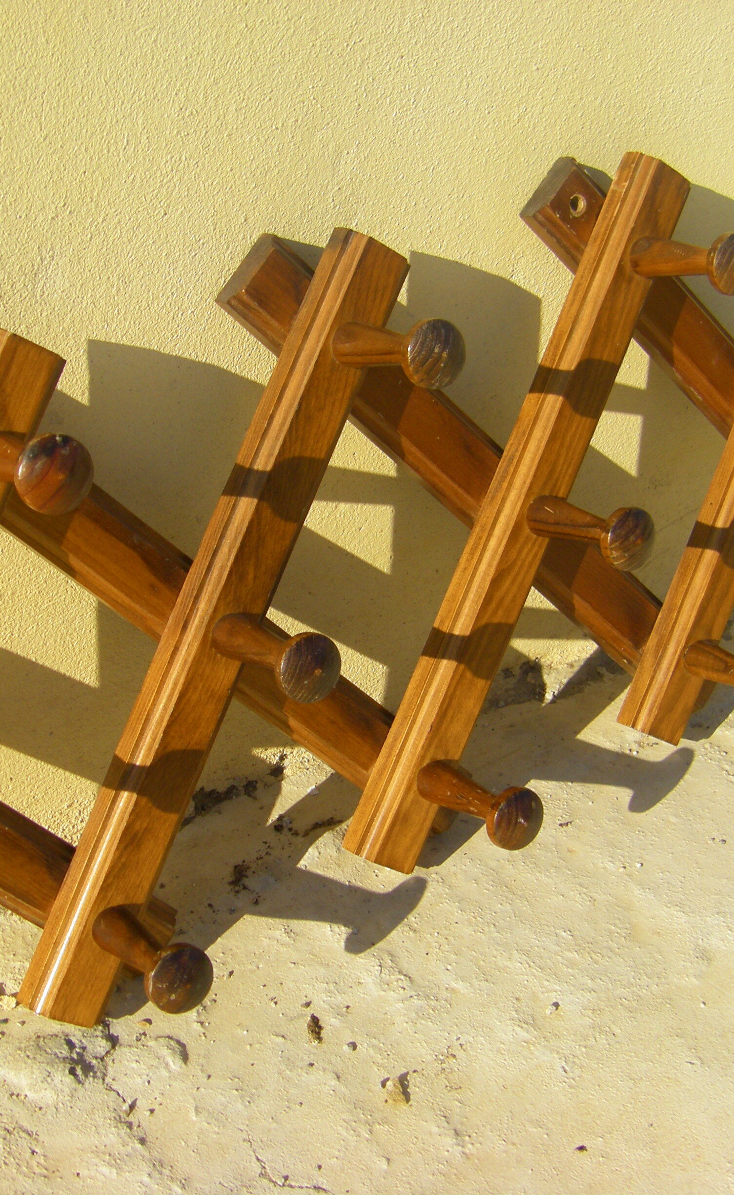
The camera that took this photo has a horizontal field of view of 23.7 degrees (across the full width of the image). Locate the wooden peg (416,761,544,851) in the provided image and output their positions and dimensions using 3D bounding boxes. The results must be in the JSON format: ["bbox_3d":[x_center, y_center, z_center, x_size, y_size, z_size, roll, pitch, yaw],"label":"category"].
[{"bbox_3d":[0.049,0.089,0.758,0.028,0.028,0.062,-22,21,-29],"label":"wooden peg"}]

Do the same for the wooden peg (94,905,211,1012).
[{"bbox_3d":[-0.084,0.140,0.683,0.028,0.028,0.062,-21,19,-28],"label":"wooden peg"}]

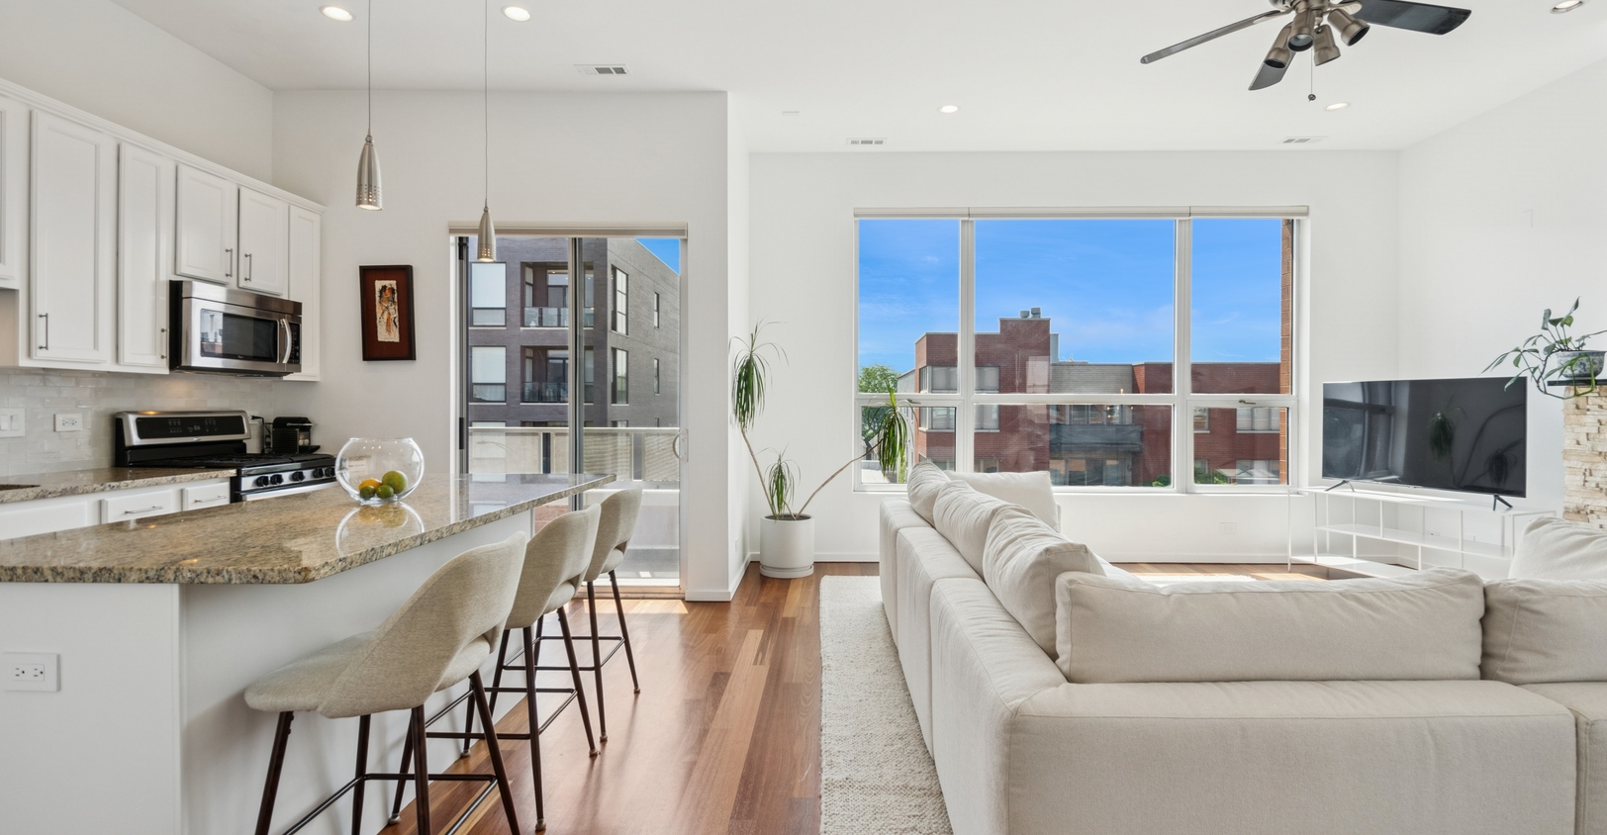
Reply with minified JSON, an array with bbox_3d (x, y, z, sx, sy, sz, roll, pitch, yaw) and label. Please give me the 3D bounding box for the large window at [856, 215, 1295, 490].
[{"bbox_3d":[2.145,-0.509,5.320,3.466,2.216,0.120,0,1,2],"label":"large window"}]

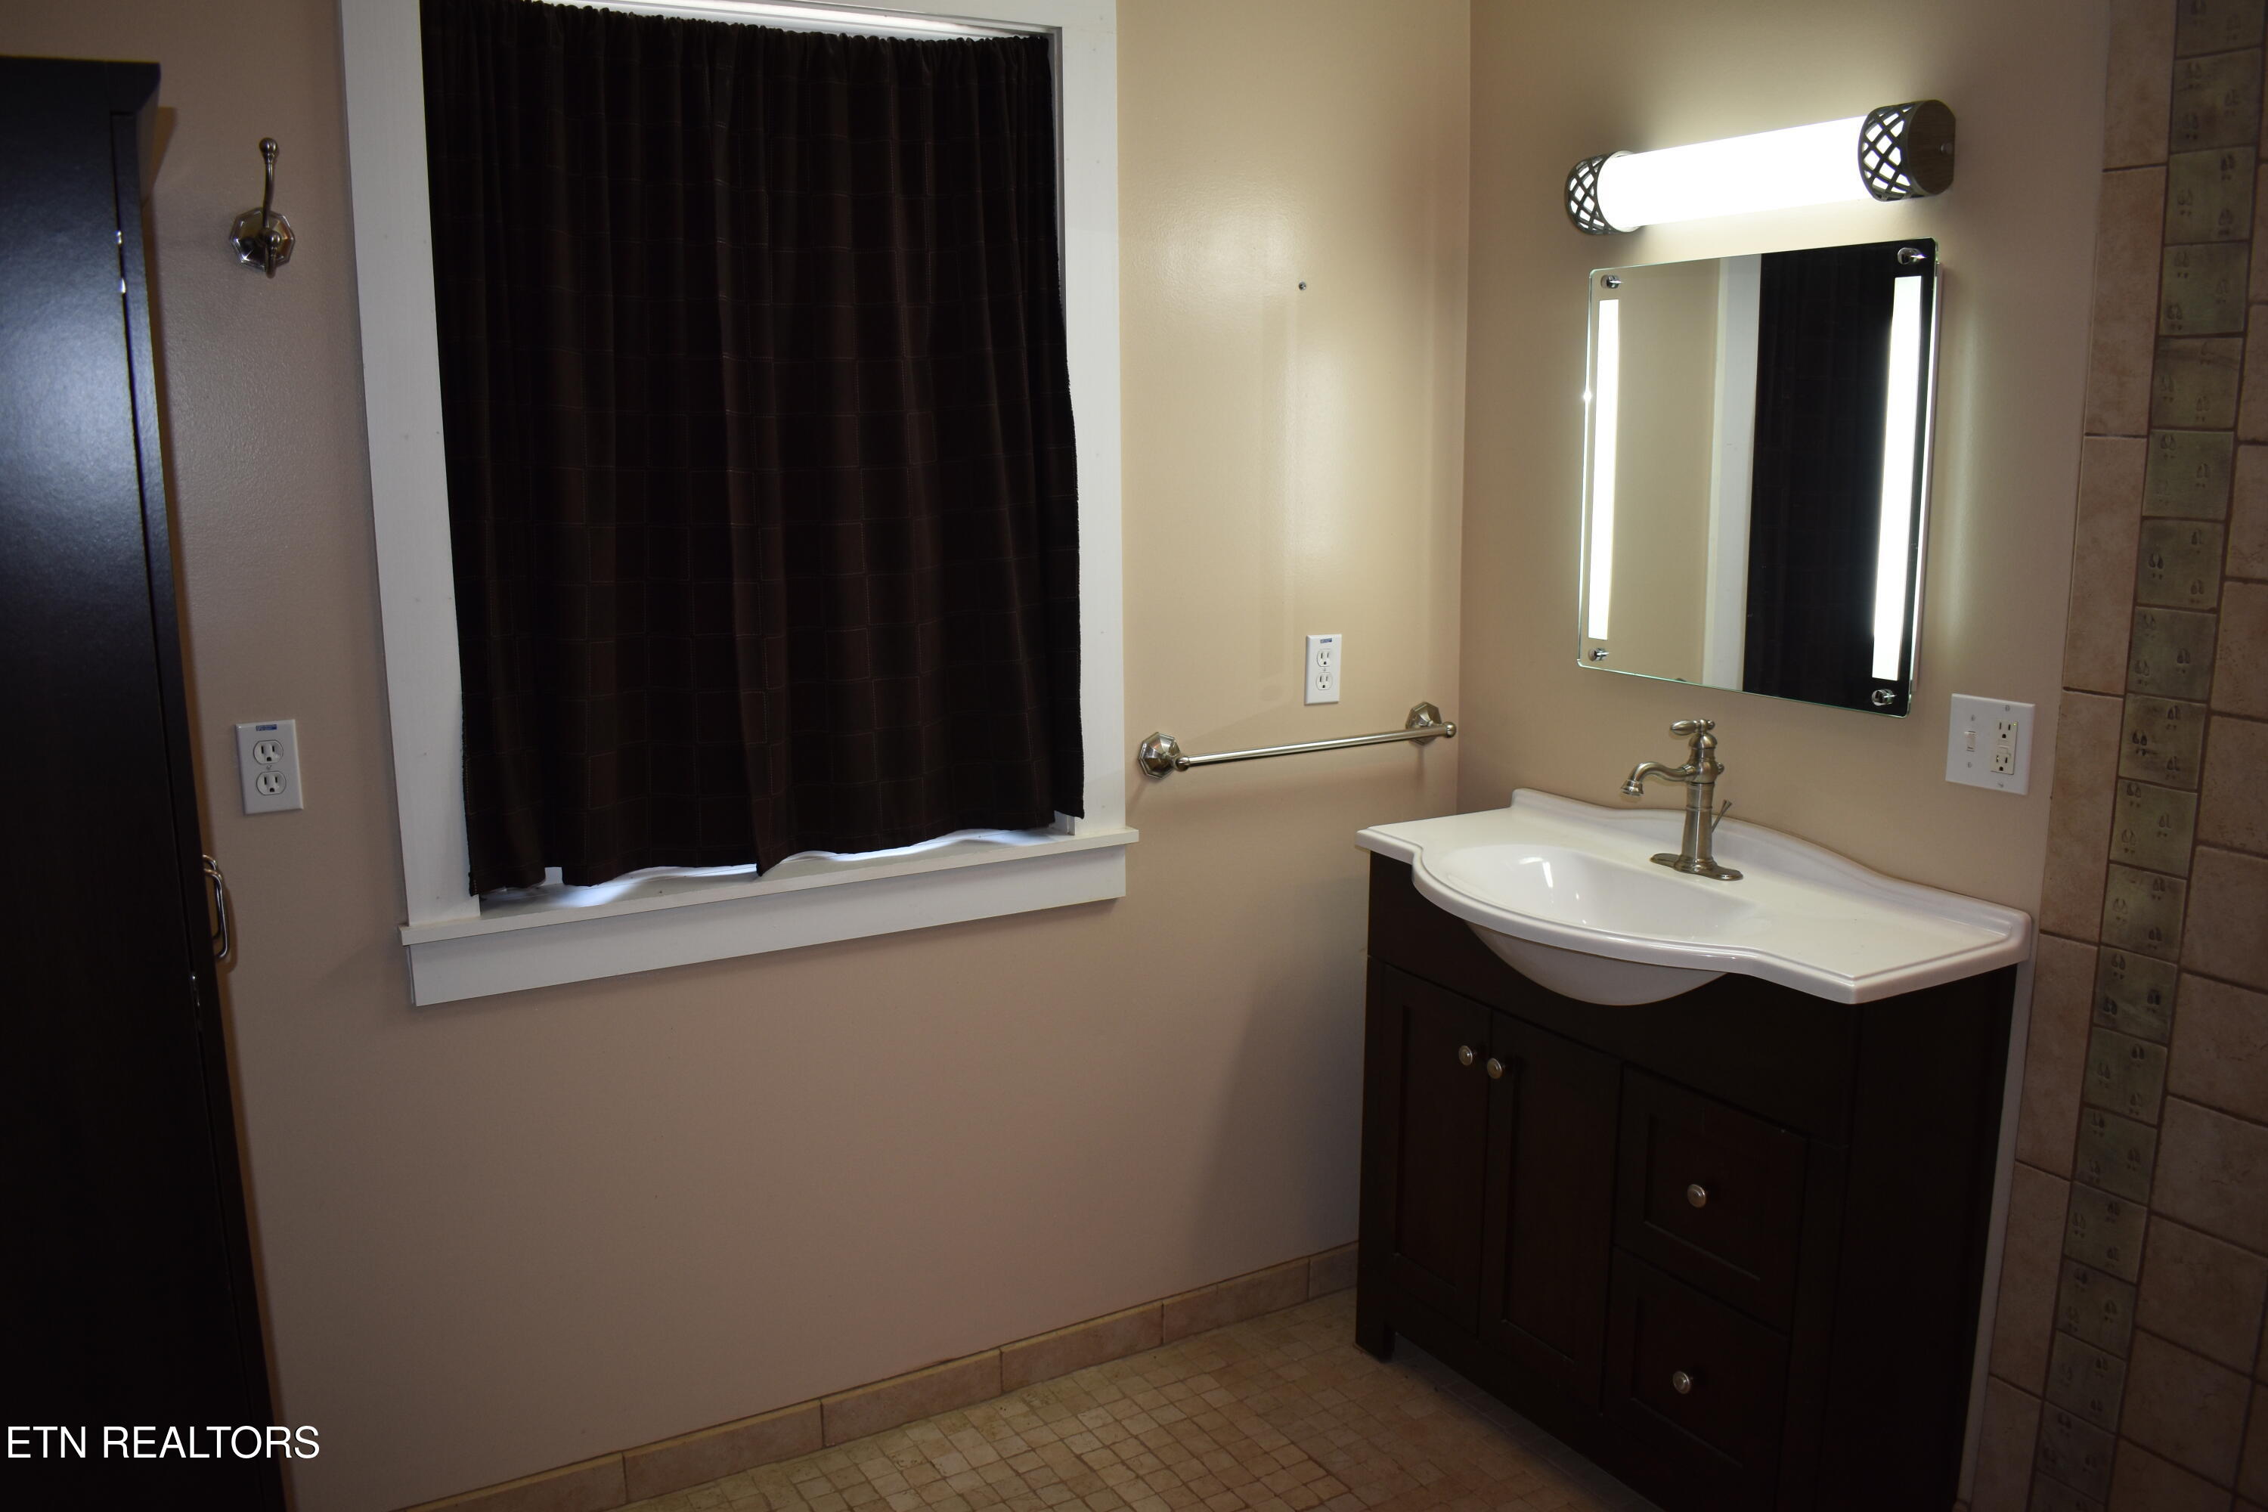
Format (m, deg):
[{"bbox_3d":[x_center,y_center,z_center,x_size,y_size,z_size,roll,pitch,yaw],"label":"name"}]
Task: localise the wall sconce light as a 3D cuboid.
[{"bbox_3d":[0.846,-0.808,2.375,0.097,0.116,0.595,-6,12,-29],"label":"wall sconce light"}]

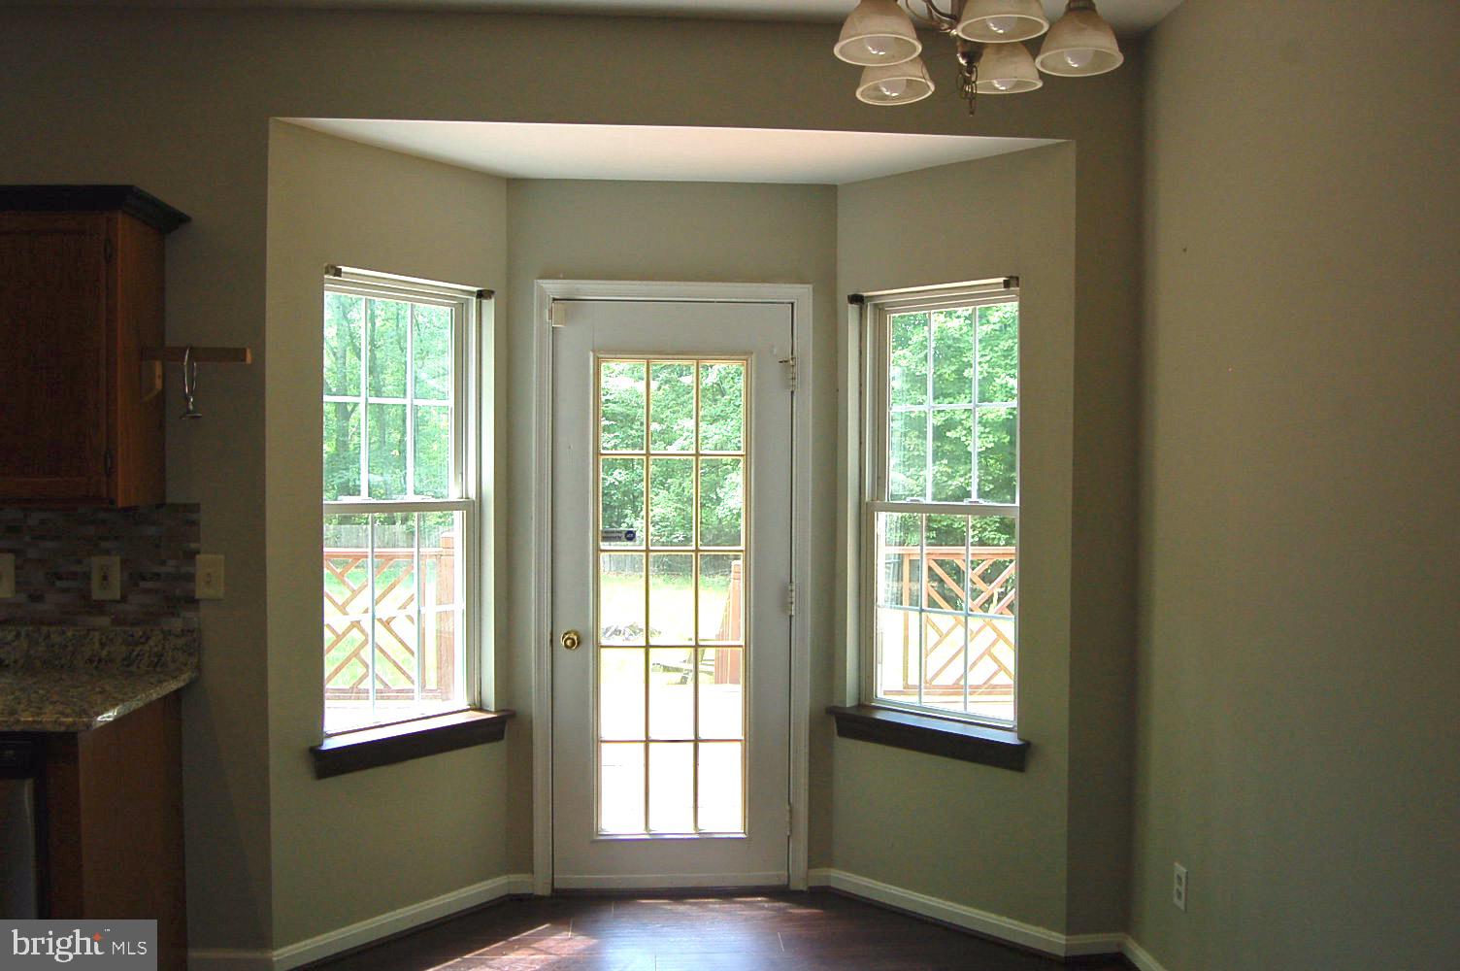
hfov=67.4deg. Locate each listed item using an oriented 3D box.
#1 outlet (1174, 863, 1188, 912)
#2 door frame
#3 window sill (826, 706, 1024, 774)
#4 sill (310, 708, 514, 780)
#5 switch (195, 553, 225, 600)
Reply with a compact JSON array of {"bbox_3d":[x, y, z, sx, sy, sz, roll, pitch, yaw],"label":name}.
[{"bbox_3d":[1.225,1.093,2.980,0.009,0.114,0.070,0,1,-4],"label":"outlet"},{"bbox_3d":[-0.198,0.355,3.798,0.948,2.094,0.119,0,1,-4],"label":"door frame"},{"bbox_3d":[0.663,0.821,3.583,0.720,0.099,0.144,1,2,38],"label":"window sill"},{"bbox_3d":[-1.018,0.813,3.478,0.144,0.099,0.720,2,2,43],"label":"sill"},{"bbox_3d":[-1.478,0.261,3.108,0.076,0.124,0.013,0,1,-4],"label":"switch"}]

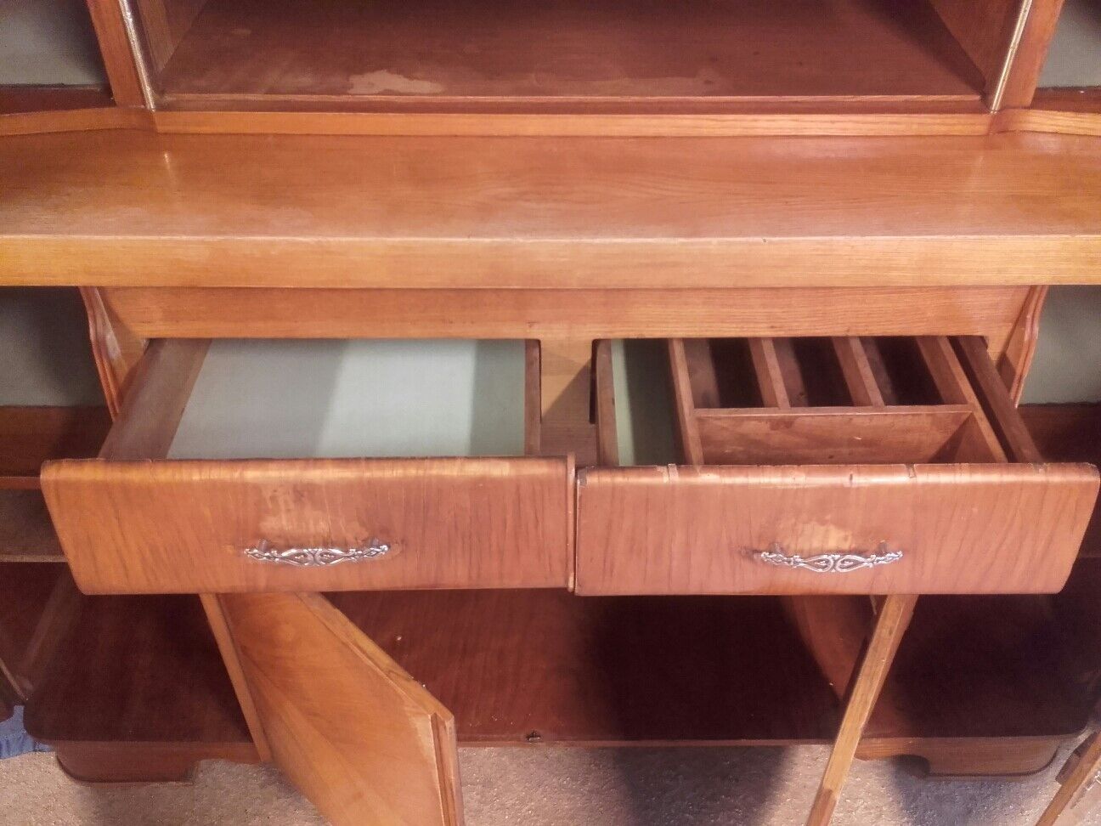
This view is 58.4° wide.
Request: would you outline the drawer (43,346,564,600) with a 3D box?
[{"bbox_3d":[-0.199,-0.024,0.983,0.433,0.118,0.430,0,41,0],"label":"drawer"}]

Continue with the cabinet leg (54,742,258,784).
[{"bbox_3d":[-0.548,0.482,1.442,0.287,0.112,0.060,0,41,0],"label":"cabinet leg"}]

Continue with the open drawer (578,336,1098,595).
[{"bbox_3d":[0.235,-0.027,0.986,0.430,0.118,0.430,0,41,0],"label":"open drawer"}]

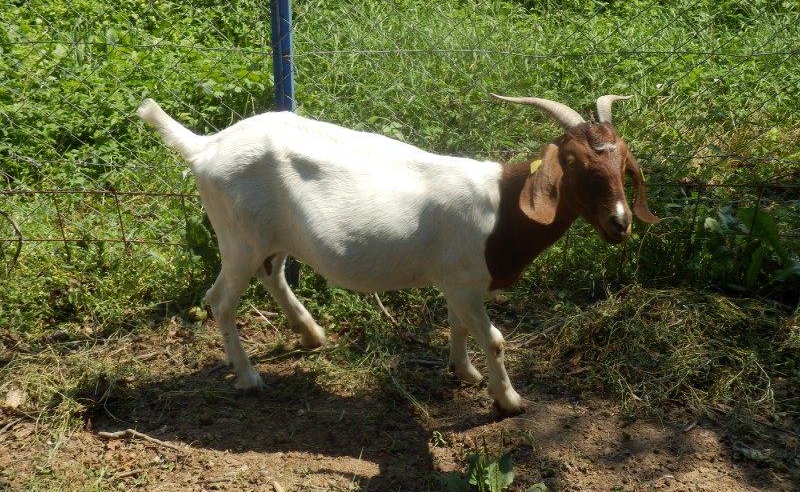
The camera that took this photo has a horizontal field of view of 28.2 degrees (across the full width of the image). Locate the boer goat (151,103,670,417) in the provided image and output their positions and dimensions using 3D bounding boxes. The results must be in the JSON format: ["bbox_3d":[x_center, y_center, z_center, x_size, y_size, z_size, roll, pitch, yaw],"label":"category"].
[{"bbox_3d":[-0.026,-0.009,3.693,1.209,0.750,0.313,5,23,13],"label":"boer goat"}]

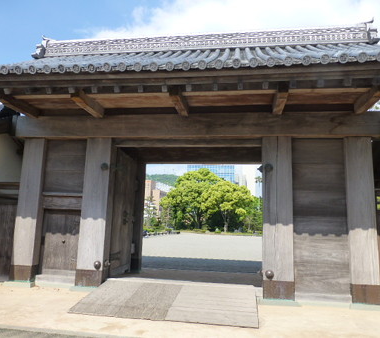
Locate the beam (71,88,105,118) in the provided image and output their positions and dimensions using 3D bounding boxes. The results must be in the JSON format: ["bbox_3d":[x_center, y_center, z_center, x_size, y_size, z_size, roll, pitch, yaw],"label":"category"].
[{"bbox_3d":[-2.182,-1.405,6.773,0.170,0.220,1.120,0,-9,9],"label":"beam"}]

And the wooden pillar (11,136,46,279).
[{"bbox_3d":[-3.822,0.955,7.635,0.508,3.338,0.420,0,-9,9],"label":"wooden pillar"}]

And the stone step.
[{"bbox_3d":[-2.821,2.424,6.812,0.980,0.208,0.295,1,-9,8],"label":"stone step"}]

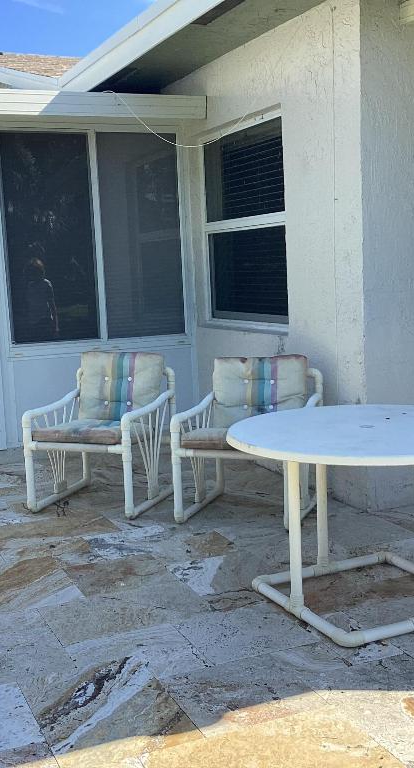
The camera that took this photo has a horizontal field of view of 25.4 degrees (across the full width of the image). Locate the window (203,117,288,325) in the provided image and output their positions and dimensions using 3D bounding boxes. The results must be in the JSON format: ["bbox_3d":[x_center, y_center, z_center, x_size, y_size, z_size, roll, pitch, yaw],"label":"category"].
[{"bbox_3d":[0.222,-1.053,6.123,0.080,1.291,1.371,-5,8,-21],"label":"window"}]

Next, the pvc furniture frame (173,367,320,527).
[{"bbox_3d":[0.219,0.274,4.851,0.630,0.820,0.630,1,8,22],"label":"pvc furniture frame"}]

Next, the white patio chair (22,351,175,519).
[{"bbox_3d":[-0.589,0.265,5.173,0.635,0.820,0.630,1,8,21],"label":"white patio chair"}]

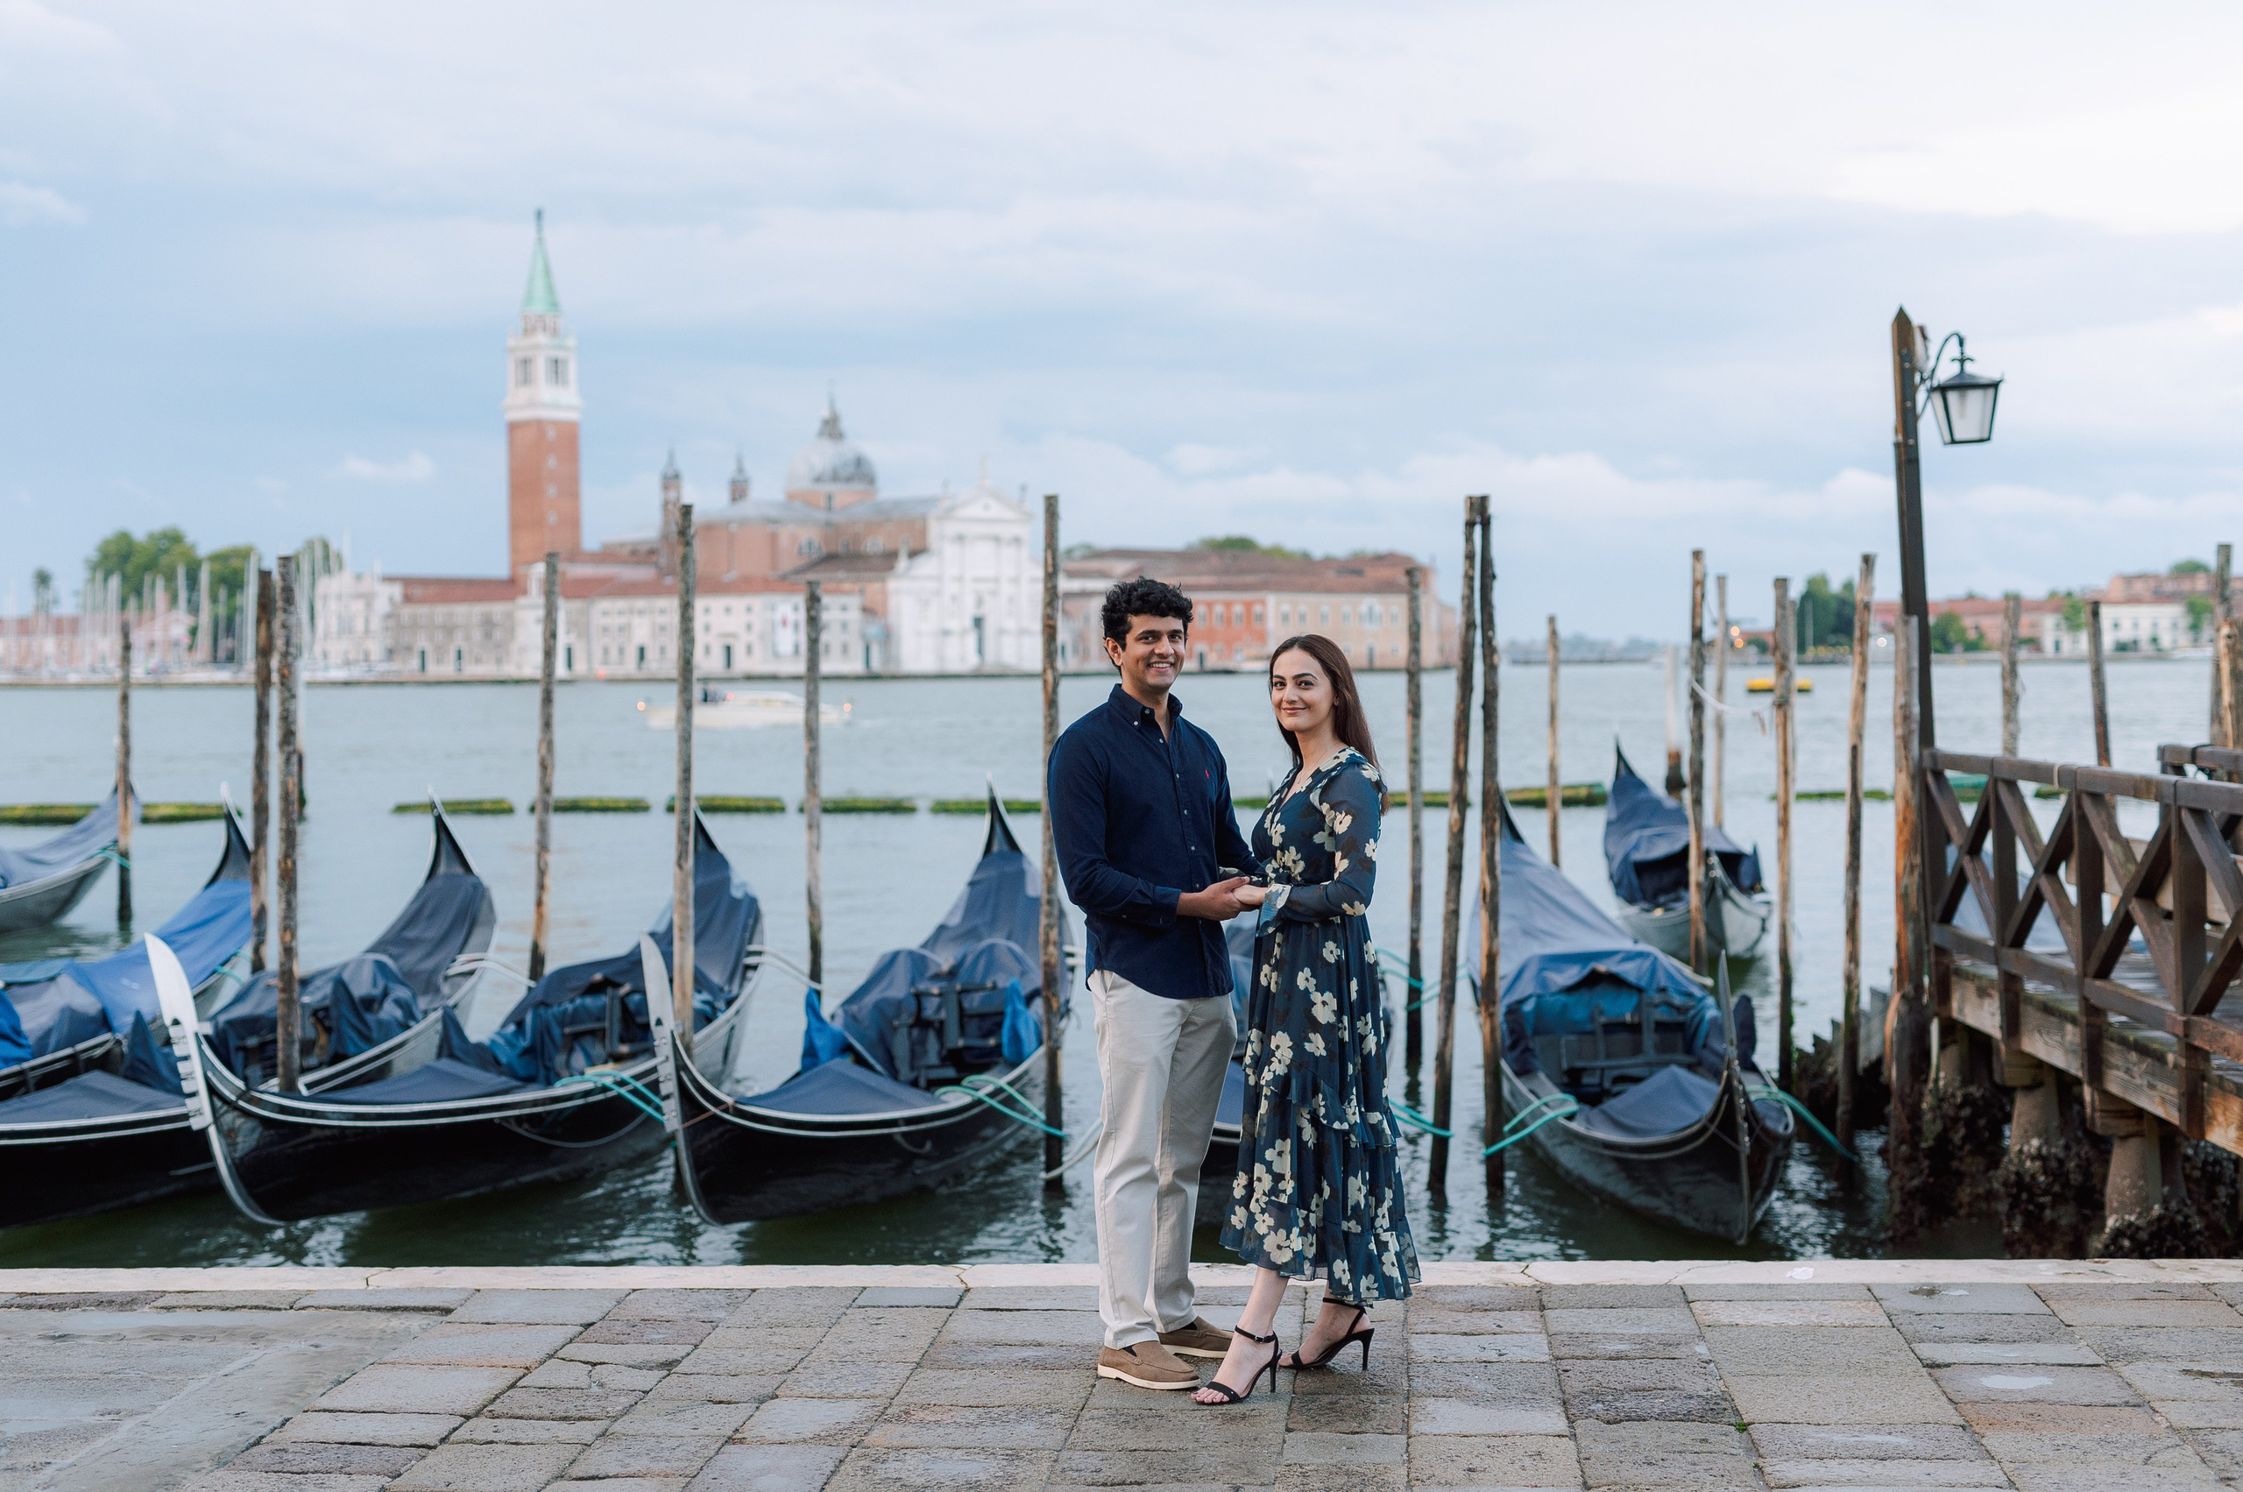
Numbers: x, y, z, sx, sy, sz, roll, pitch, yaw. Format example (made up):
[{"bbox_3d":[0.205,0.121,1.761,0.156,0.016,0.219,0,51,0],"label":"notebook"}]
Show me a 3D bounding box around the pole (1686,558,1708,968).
[{"bbox_3d":[3.900,0.356,21.056,0.100,3.350,0.100,-1,2,0],"label":"pole"}]

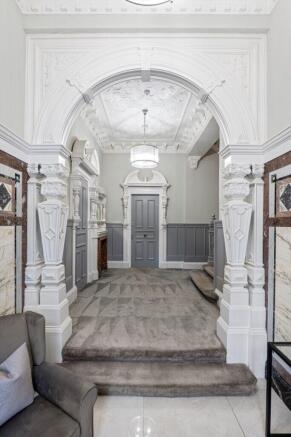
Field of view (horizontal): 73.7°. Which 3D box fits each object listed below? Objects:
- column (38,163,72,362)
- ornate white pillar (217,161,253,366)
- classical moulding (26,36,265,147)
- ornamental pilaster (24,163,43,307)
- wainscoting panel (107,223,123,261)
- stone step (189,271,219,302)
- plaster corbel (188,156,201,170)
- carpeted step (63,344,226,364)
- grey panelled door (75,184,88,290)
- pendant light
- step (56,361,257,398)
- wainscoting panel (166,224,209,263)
[{"bbox_3d":[-1.005,0.472,2.175,0.270,2.130,0.270,0,0,0],"label":"column"},{"bbox_3d":[1.065,0.500,2.335,0.290,2.300,0.280,0,-1,0],"label":"ornate white pillar"},{"bbox_3d":[-0.010,-1.329,2.173,2.431,1.092,0.247,0,-1,0],"label":"classical moulding"},{"bbox_3d":[-1.190,0.175,2.142,0.180,1.504,0.196,0,-1,0],"label":"ornamental pilaster"},{"bbox_3d":[-0.850,0.664,5.345,0.480,1.035,0.040,0,0,0],"label":"wainscoting panel"},{"bbox_3d":[1.250,1.296,3.800,0.360,0.160,1.380,0,0,0],"label":"stone step"},{"bbox_3d":[1.390,-1.520,5.430,0.300,0.380,0.310,0,0,0],"label":"plaster corbel"},{"bbox_3d":[-0.010,1.456,2.180,1.740,0.168,0.300,0,0,0],"label":"carpeted step"},{"bbox_3d":[-1.308,0.333,3.955,0.062,2.142,0.803,0,-1,0],"label":"grey panelled door"},{"bbox_3d":[-0.020,-1.536,3.660,0.540,1.050,0.540,0,0,0],"label":"pendant light"},{"bbox_3d":[0.000,1.621,1.955,2.100,0.168,0.280,0,0,0],"label":"step"},{"bbox_3d":[1.236,0.721,5.614,1.257,1.102,0.062,0,-1,0],"label":"wainscoting panel"}]

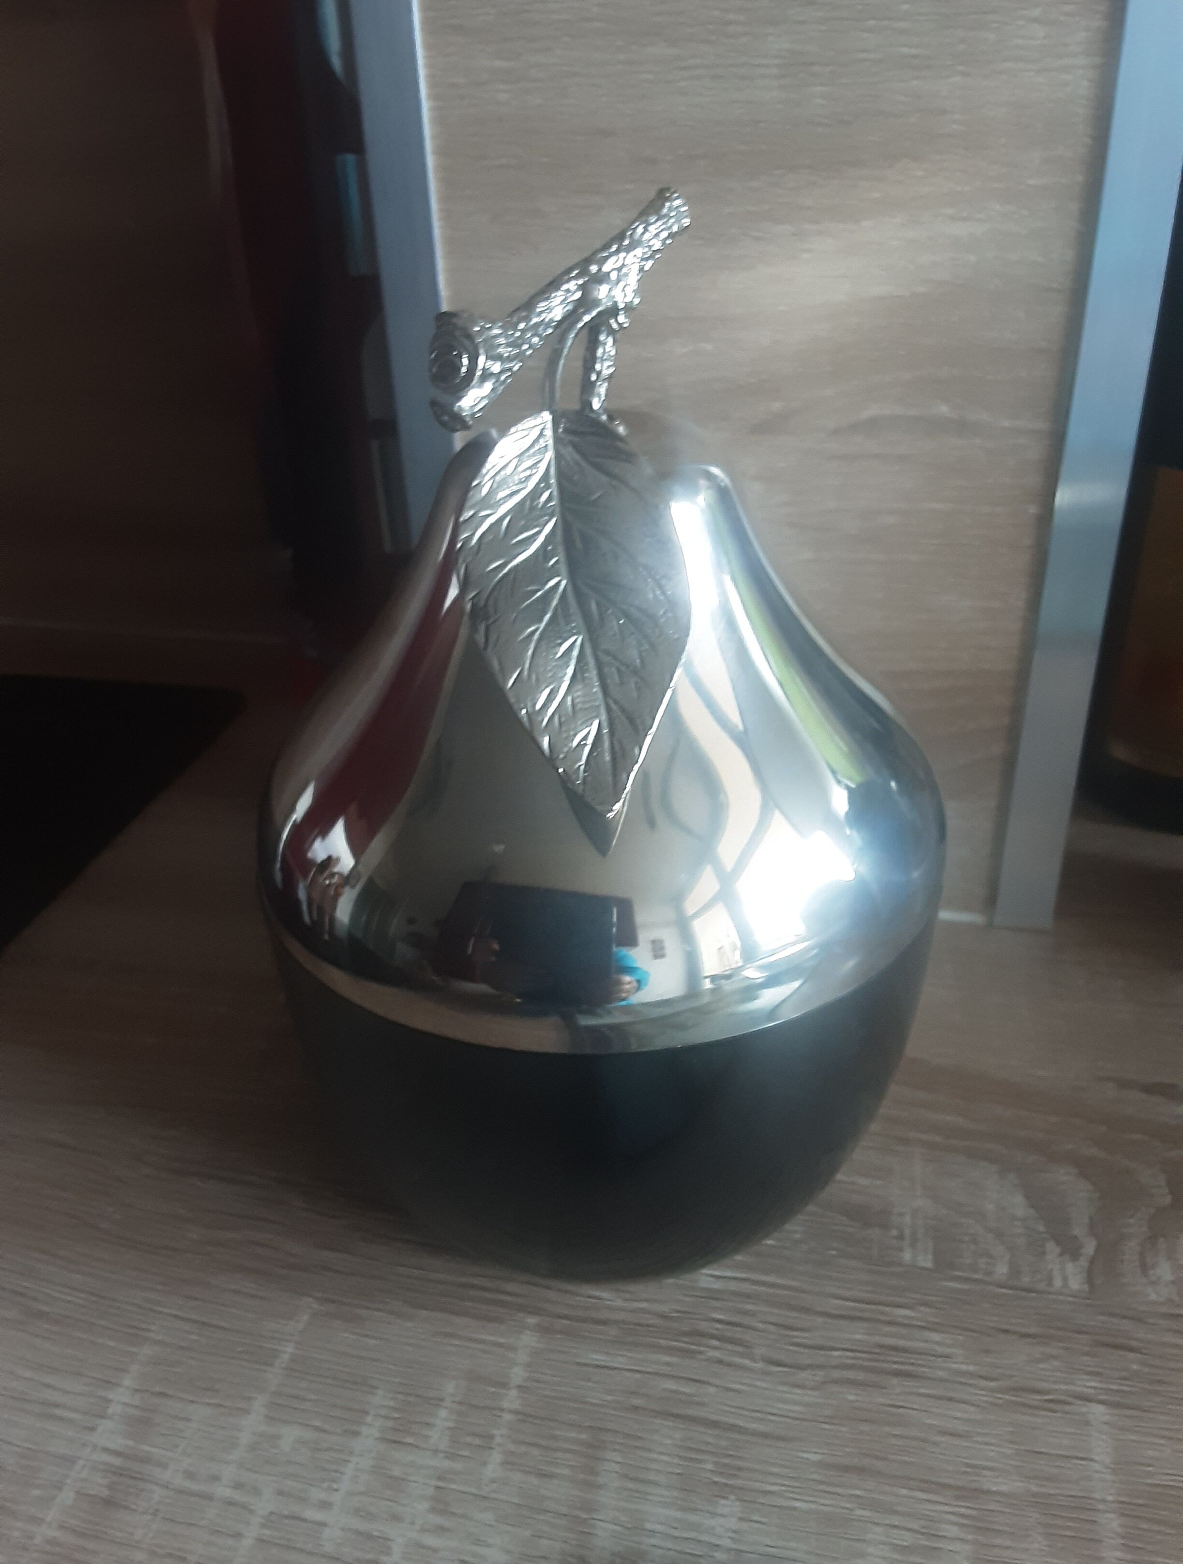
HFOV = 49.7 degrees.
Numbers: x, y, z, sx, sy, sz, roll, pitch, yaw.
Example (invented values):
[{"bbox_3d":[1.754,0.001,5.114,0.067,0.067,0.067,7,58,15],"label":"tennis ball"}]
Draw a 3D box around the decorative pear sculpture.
[{"bbox_3d":[0.001,-0.009,0.284,0.154,0.223,0.154,0,30,5],"label":"decorative pear sculpture"}]

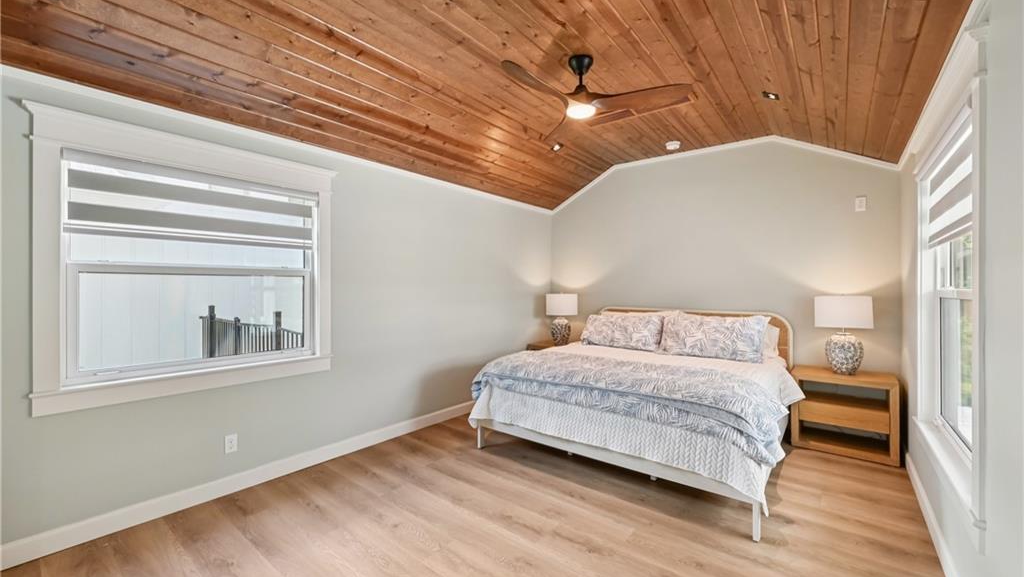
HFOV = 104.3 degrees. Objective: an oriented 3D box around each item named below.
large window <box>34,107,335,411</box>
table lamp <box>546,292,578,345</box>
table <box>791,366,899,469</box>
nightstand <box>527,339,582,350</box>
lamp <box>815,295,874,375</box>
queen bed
[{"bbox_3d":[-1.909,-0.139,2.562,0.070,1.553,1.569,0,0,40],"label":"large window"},{"bbox_3d":[0.626,0.389,5.087,0.389,0.659,0.389,0,0,0],"label":"table lamp"},{"bbox_3d":[2.786,1.027,3.354,0.666,0.635,0.389,0,0,40],"label":"table"},{"bbox_3d":[0.611,1.035,5.064,0.663,0.635,0.402,0,0,40],"label":"nightstand"},{"bbox_3d":[2.794,0.383,3.340,0.389,0.657,0.389,0,0,40],"label":"lamp"},{"bbox_3d":[1.175,0.795,3.538,2.164,1.105,2.124,0,0,38],"label":"queen bed"}]

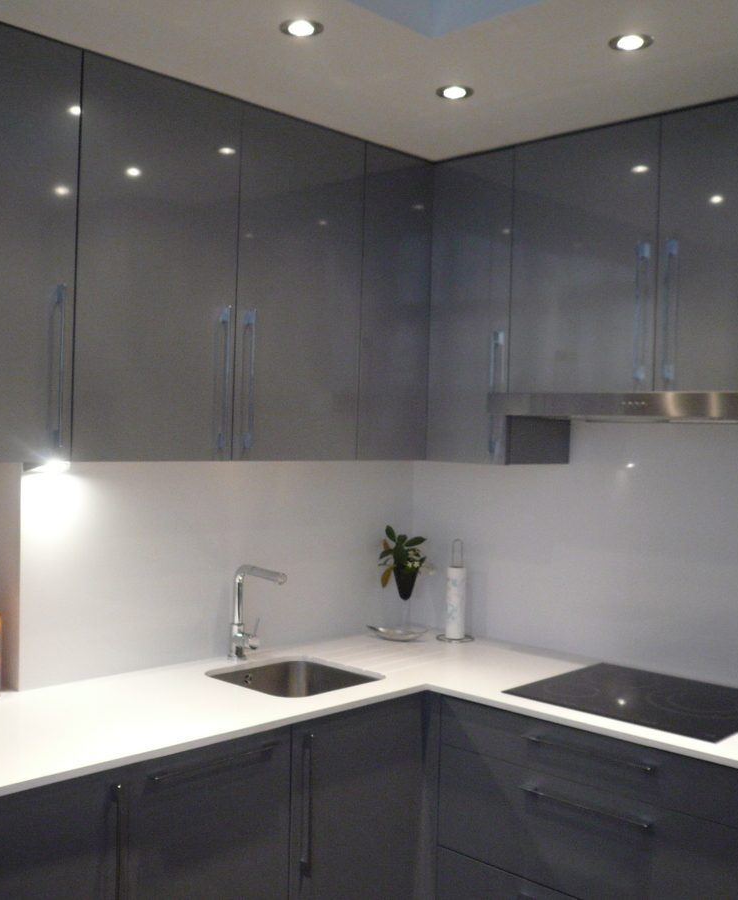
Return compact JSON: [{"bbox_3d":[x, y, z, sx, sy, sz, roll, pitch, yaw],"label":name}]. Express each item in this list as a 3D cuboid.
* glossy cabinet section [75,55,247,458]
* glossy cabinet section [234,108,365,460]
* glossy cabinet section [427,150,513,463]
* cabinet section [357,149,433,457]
[{"bbox_3d":[-0.613,-0.436,2.436,0.339,0.910,0.448,2,1,45],"label":"glossy cabinet section"},{"bbox_3d":[-0.299,-0.431,2.756,0.339,0.910,0.448,2,1,45],"label":"glossy cabinet section"},{"bbox_3d":[0.417,-0.415,3.023,0.308,0.910,0.339,2,1,45],"label":"glossy cabinet section"},{"bbox_3d":[-0.037,-0.427,3.022,0.339,0.910,0.299,2,1,45],"label":"cabinet section"}]

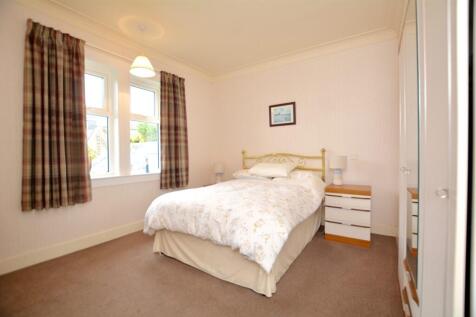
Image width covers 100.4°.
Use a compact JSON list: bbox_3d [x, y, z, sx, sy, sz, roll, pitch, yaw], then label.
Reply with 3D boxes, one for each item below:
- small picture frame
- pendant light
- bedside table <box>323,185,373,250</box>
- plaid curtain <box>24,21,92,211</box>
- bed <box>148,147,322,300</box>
[{"bbox_3d":[0.768,-0.756,3.450,0.479,0.377,0.025,1,2,35],"label":"small picture frame"},{"bbox_3d":[-1.202,-1.163,2.505,0.293,0.184,0.293,0,1,0],"label":"pendant light"},{"bbox_3d":[1.462,0.711,2.615,0.488,0.666,0.488,1,2,35],"label":"bedside table"},{"bbox_3d":[-1.877,-0.417,2.074,0.139,1.824,0.538,1,2,35],"label":"plaid curtain"},{"bbox_3d":[0.163,0.461,2.680,1.554,1.177,1.992,1,2,35],"label":"bed"}]

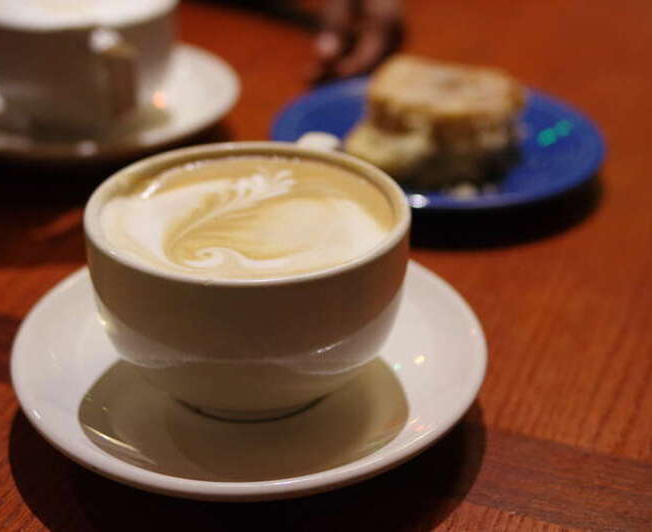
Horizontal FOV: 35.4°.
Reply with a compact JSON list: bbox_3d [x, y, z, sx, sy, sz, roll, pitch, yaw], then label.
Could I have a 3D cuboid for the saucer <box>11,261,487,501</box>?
[{"bbox_3d":[-0.025,0.033,0.357,0.160,0.021,0.160,1,30,0],"label":"saucer"}]

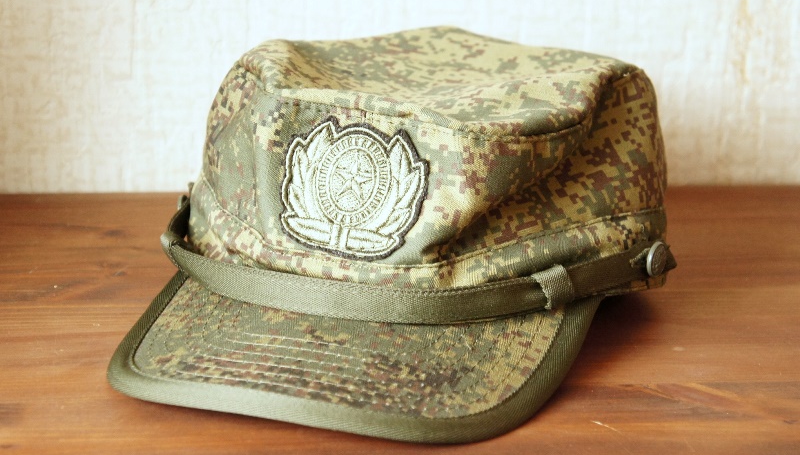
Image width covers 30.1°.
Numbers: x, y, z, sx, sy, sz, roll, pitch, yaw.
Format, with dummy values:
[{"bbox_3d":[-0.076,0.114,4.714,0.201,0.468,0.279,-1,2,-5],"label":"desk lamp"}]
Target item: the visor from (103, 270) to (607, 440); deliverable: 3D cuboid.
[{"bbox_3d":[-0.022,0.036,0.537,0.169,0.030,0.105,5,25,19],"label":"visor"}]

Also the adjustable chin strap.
[{"bbox_3d":[-0.008,0.011,0.568,0.214,0.026,0.091,5,15,19],"label":"adjustable chin strap"}]

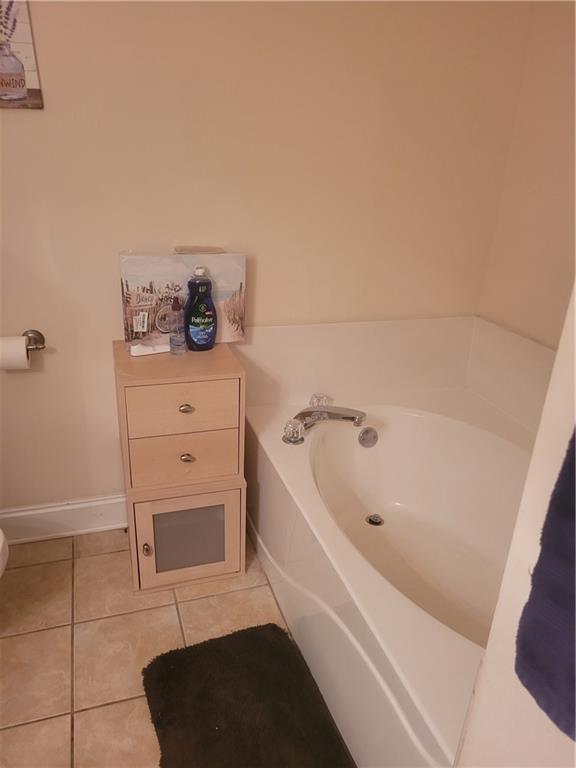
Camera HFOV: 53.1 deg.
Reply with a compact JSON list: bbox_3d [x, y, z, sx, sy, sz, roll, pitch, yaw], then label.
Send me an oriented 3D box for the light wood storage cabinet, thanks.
[{"bbox_3d":[-0.363,0.262,1.949,0.368,0.733,0.366,-4,23,-17],"label":"light wood storage cabinet"}]

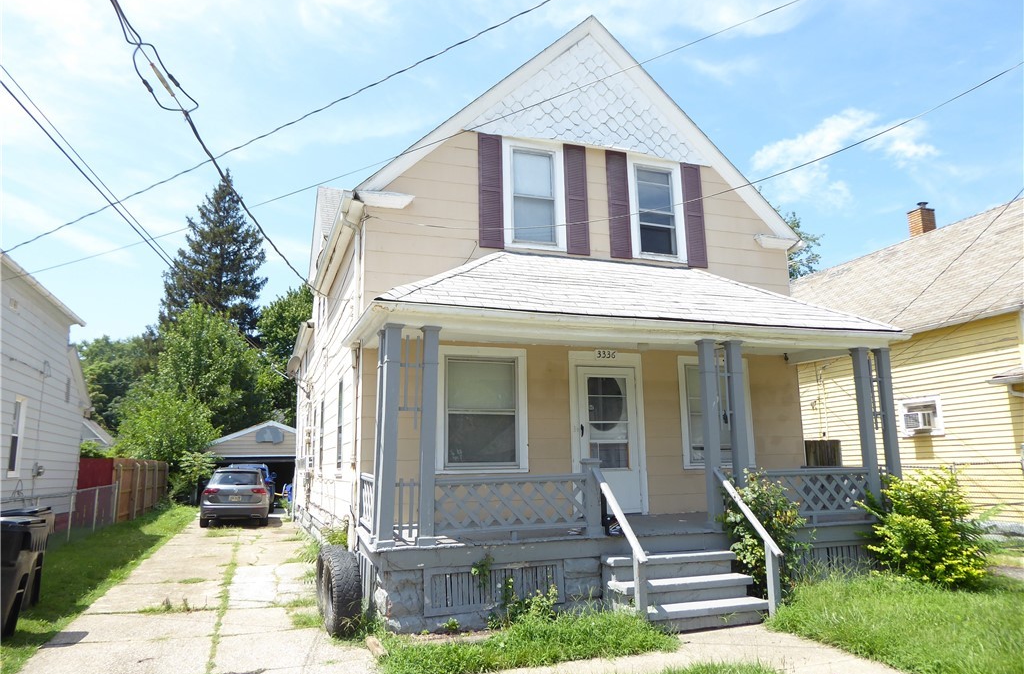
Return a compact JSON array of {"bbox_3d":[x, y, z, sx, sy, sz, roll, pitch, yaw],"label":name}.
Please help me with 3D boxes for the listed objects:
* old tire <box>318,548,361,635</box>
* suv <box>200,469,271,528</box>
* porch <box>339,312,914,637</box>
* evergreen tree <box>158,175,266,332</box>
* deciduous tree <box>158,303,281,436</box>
[{"bbox_3d":[-1.589,2.397,6.905,0.243,0.765,0.765,3,-10,-19],"label":"old tire"},{"bbox_3d":[-8.383,4.818,22.612,1.840,1.670,4.650,3,-10,-19],"label":"suv"},{"bbox_3d":[1.478,1.472,8.791,6.514,3.060,3.361,3,-10,-19],"label":"porch"},{"bbox_3d":[-18.230,-0.613,45.334,7.007,20.489,7.007,3,-10,-19],"label":"evergreen tree"},{"bbox_3d":[-13.300,2.946,33.515,5.264,9.260,5.264,3,-10,-19],"label":"deciduous tree"}]

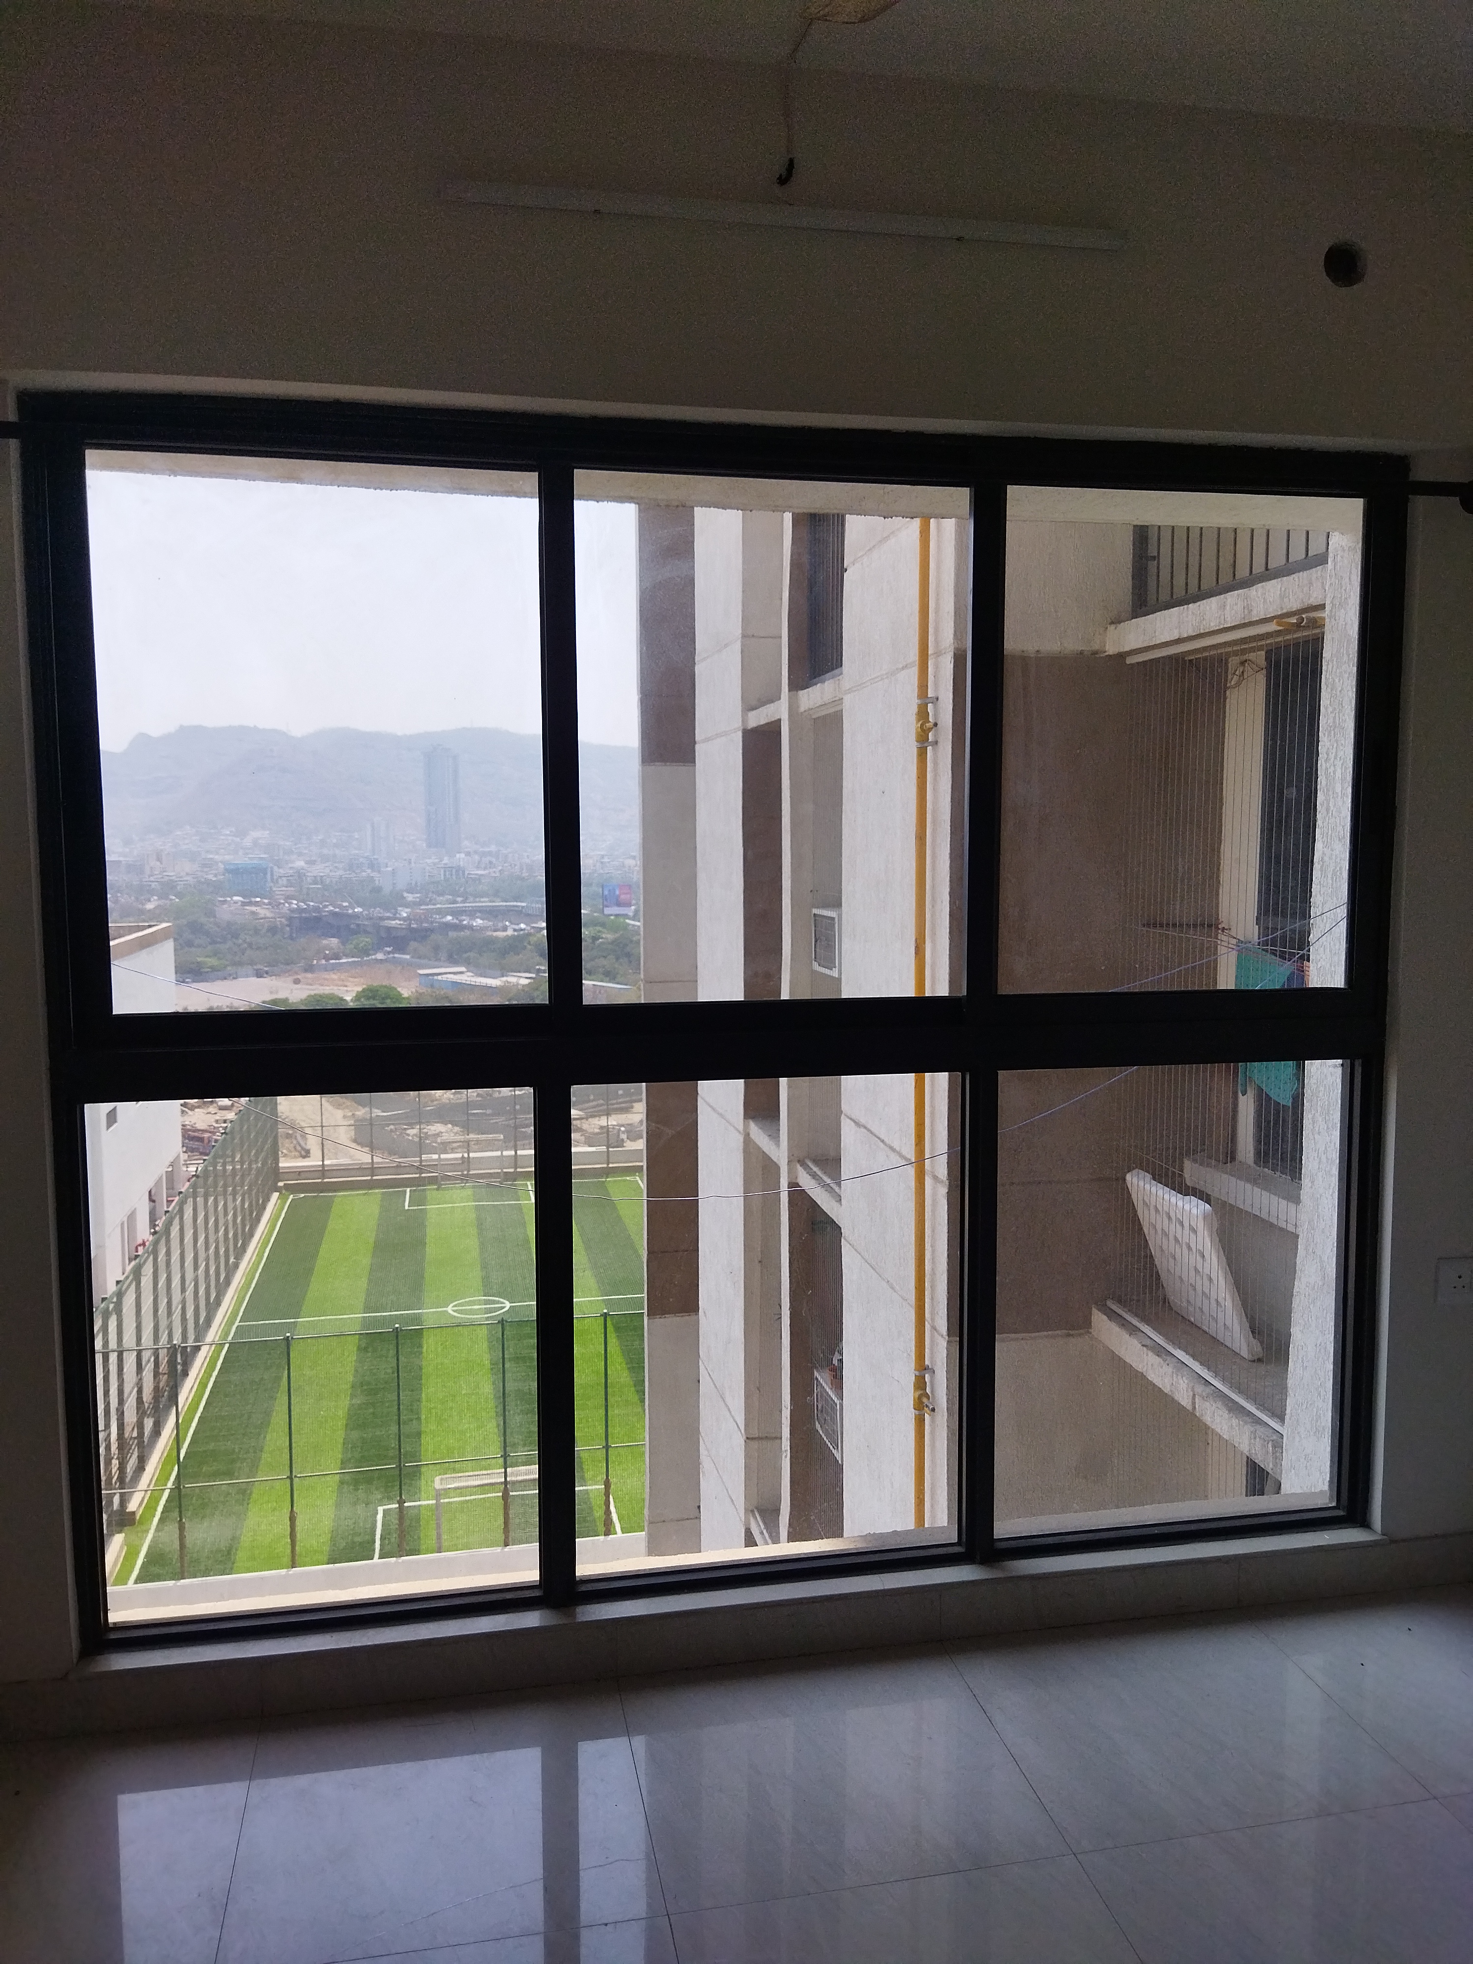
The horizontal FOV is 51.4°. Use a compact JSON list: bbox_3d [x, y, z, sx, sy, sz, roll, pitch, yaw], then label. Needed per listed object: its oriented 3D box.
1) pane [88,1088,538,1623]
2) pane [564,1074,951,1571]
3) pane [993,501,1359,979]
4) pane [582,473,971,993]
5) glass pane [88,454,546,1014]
[{"bbox_3d":[-0.712,0.642,2.643,0.735,0.902,0.030,-1,6,-11],"label":"pane"},{"bbox_3d":[0.064,0.624,2.797,0.721,0.902,0.030,-1,6,-11],"label":"pane"},{"bbox_3d":[0.831,-0.437,2.850,0.707,0.909,0.030,-1,6,-11],"label":"pane"},{"bbox_3d":[0.075,-0.420,2.700,0.705,0.909,0.030,-1,6,-11],"label":"pane"},{"bbox_3d":[-0.680,-0.402,2.550,0.715,0.909,0.030,-1,6,-11],"label":"glass pane"}]

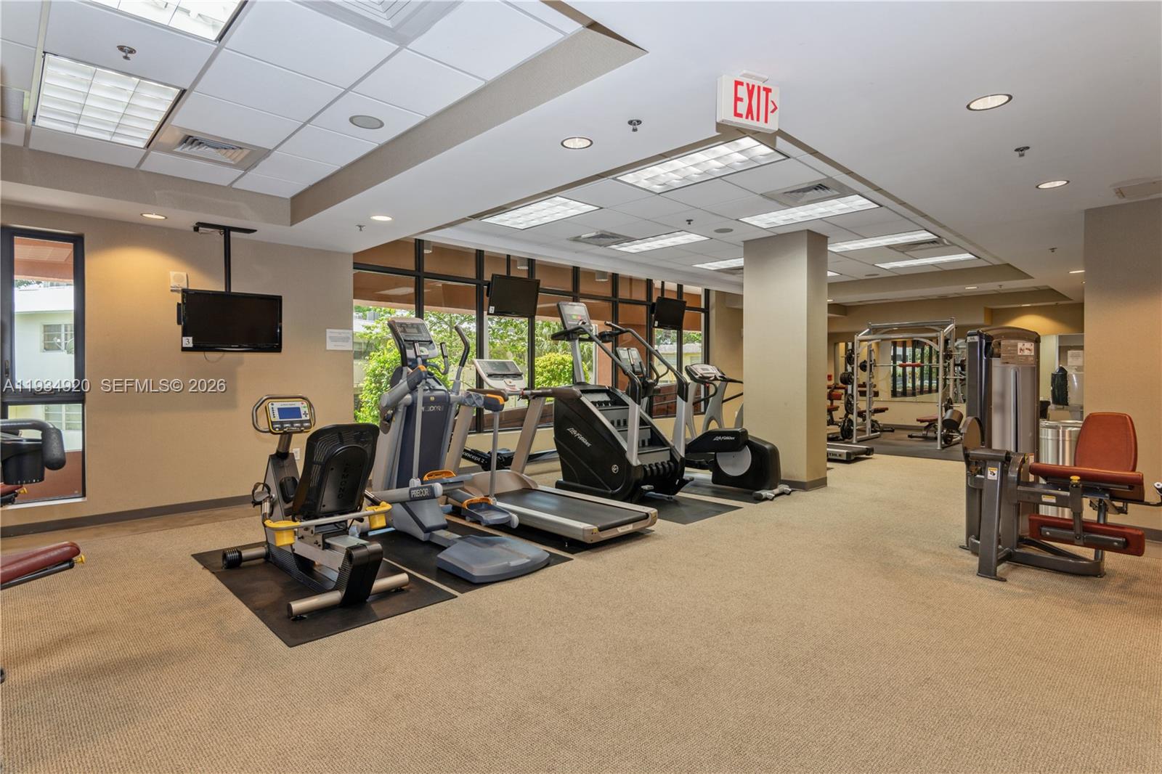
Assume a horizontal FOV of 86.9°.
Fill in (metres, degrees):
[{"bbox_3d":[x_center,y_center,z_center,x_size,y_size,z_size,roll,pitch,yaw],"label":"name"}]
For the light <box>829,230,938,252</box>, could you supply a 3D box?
[{"bbox_3d":[3.511,-1.724,7.272,0.590,0.060,1.200,-1,1,-44],"label":"light"}]

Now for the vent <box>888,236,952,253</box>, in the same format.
[{"bbox_3d":[4.142,-1.724,7.471,0.600,0.050,0.600,-1,1,-44],"label":"vent"}]

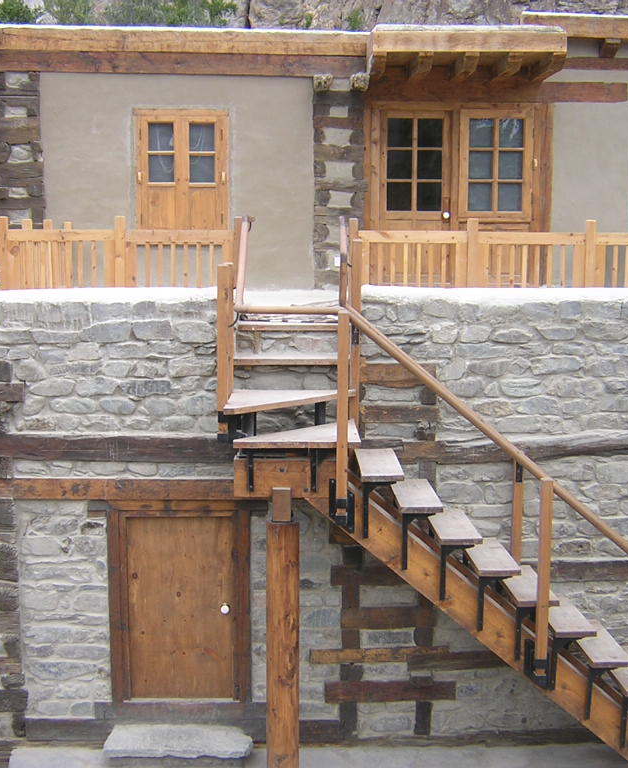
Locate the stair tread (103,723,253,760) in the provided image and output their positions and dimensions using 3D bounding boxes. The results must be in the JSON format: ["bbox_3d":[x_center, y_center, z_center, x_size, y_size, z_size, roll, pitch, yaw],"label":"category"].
[{"bbox_3d":[-1.080,2.835,8.388,1.155,0.115,0.379,0,8,-3],"label":"stair tread"}]

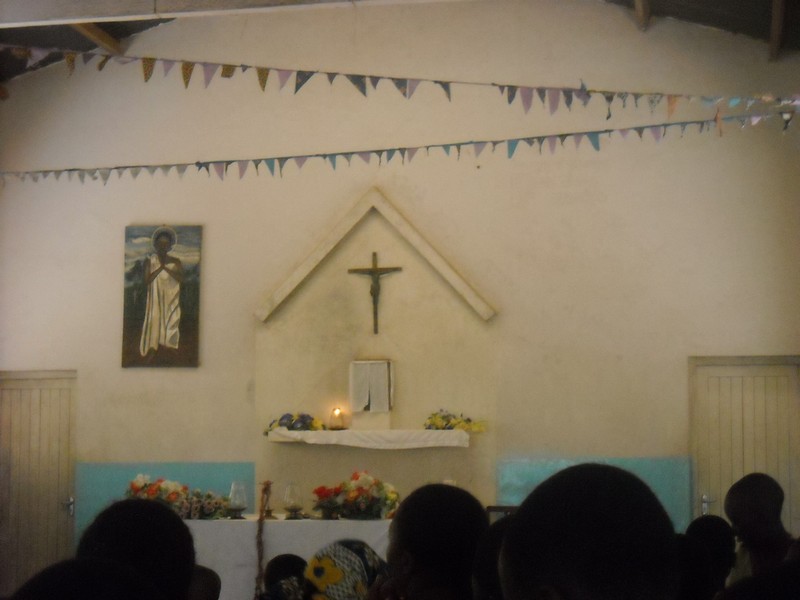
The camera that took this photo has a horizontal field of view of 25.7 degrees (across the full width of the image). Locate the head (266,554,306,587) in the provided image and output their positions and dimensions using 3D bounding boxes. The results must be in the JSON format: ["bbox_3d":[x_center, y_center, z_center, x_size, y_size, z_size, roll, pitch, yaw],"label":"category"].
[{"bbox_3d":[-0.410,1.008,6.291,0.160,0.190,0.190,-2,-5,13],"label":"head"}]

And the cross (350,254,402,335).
[{"bbox_3d":[-0.198,-0.051,14.138,0.426,0.644,0.070,-2,-5,13],"label":"cross"}]

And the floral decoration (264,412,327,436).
[{"bbox_3d":[-0.835,0.996,14.041,0.450,0.182,0.220,-2,-5,13],"label":"floral decoration"}]

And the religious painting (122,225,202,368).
[{"bbox_3d":[-1.971,-0.027,14.578,0.684,1.177,0.040,-2,-5,13],"label":"religious painting"}]

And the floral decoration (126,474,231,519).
[{"bbox_3d":[-1.572,1.396,12.427,0.681,0.315,0.300,-2,-5,13],"label":"floral decoration"}]

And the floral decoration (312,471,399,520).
[{"bbox_3d":[-0.305,1.342,12.131,0.528,0.321,0.320,-2,-5,13],"label":"floral decoration"}]

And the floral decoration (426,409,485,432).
[{"bbox_3d":[0.435,0.944,13.744,0.448,0.177,0.220,-2,-5,13],"label":"floral decoration"}]

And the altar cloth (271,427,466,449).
[{"bbox_3d":[-0.258,1.092,13.917,1.559,0.153,0.360,-2,-5,13],"label":"altar cloth"}]

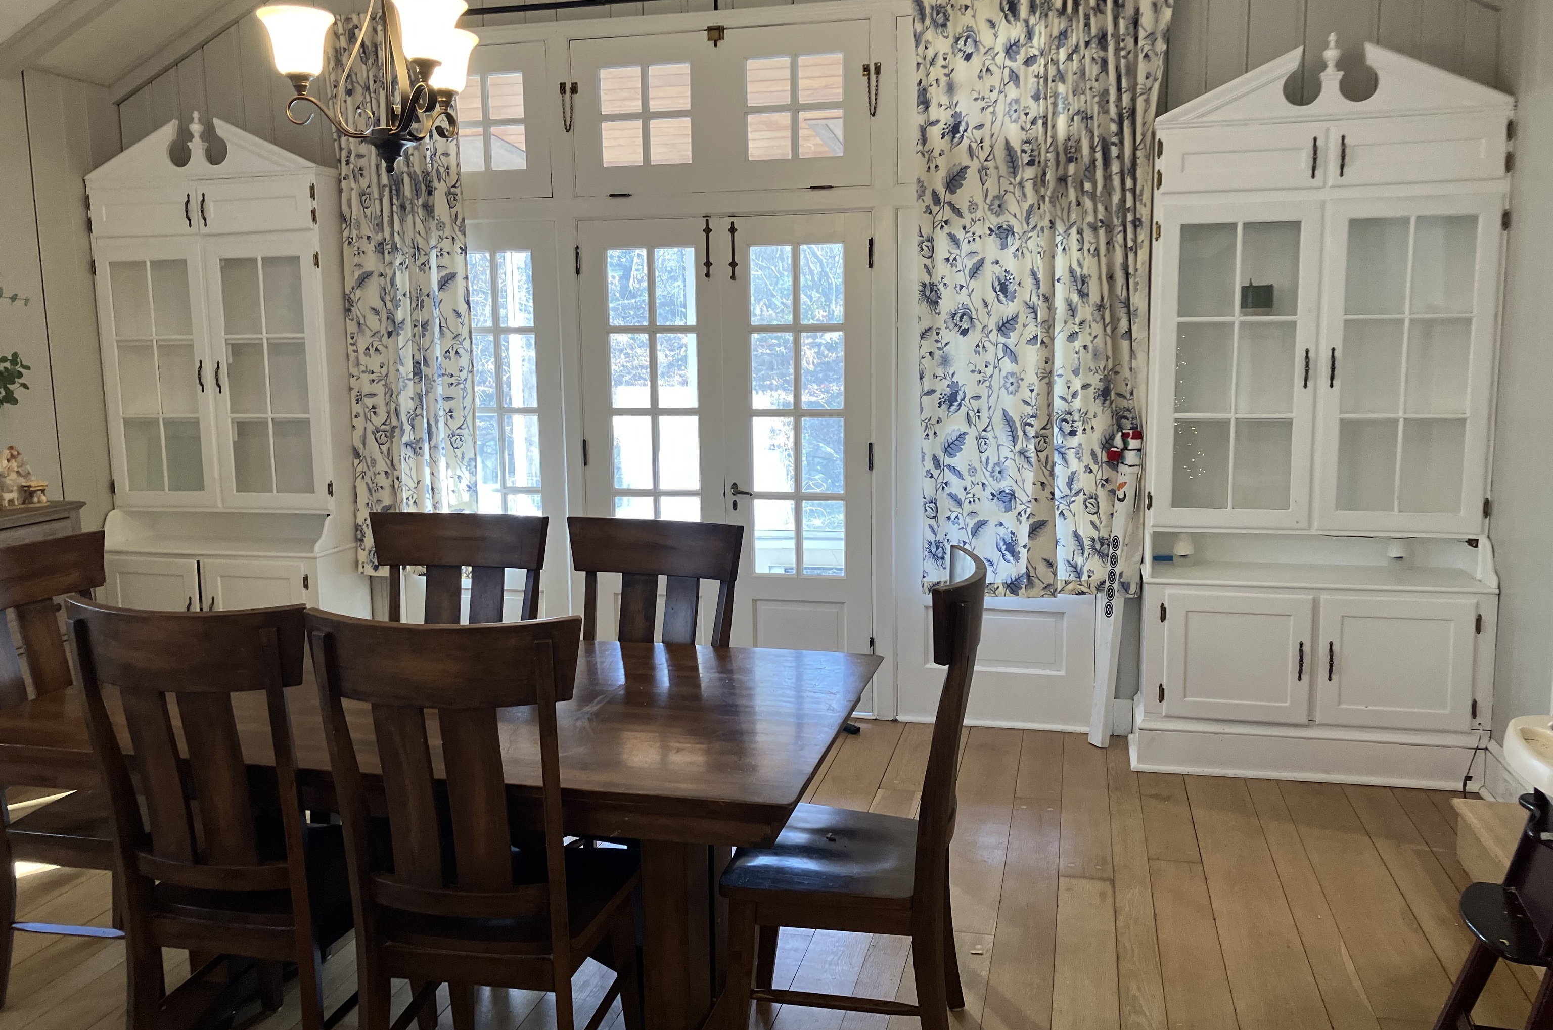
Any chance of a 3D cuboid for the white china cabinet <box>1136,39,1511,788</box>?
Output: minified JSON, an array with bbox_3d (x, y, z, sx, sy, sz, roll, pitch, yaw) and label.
[{"bbox_3d":[1.891,-0.345,4.427,1.150,2.530,0.410,1,9,14],"label":"white china cabinet"}]

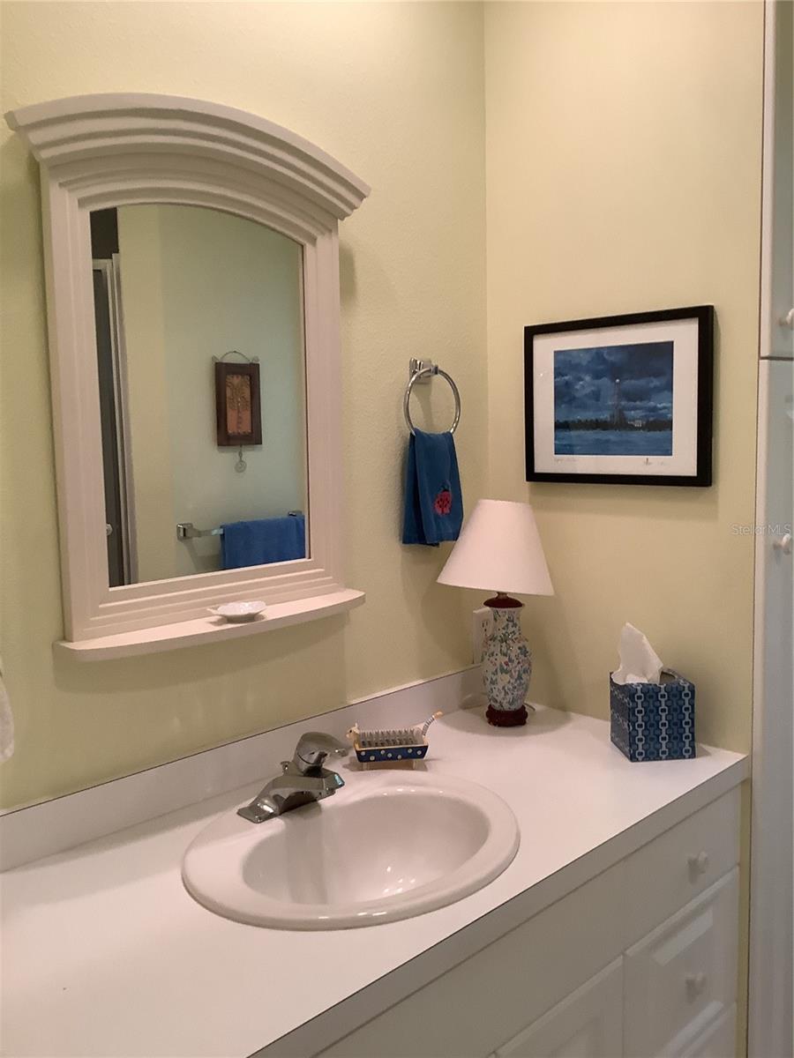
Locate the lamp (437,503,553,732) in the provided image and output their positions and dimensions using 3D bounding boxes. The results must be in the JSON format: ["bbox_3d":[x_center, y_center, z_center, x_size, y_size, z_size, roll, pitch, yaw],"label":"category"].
[{"bbox_3d":[0.189,0.164,1.821,0.215,0.425,0.215,-1,6,0],"label":"lamp"}]

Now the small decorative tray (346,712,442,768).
[{"bbox_3d":[-0.003,0.360,1.637,0.154,0.083,0.075,-2,6,-7],"label":"small decorative tray"}]

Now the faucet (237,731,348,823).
[{"bbox_3d":[-0.122,0.357,1.387,0.167,0.122,0.158,5,9,44],"label":"faucet"}]

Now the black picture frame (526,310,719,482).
[{"bbox_3d":[0.398,-0.235,1.744,0.383,0.304,0.020,5,9,44],"label":"black picture frame"}]

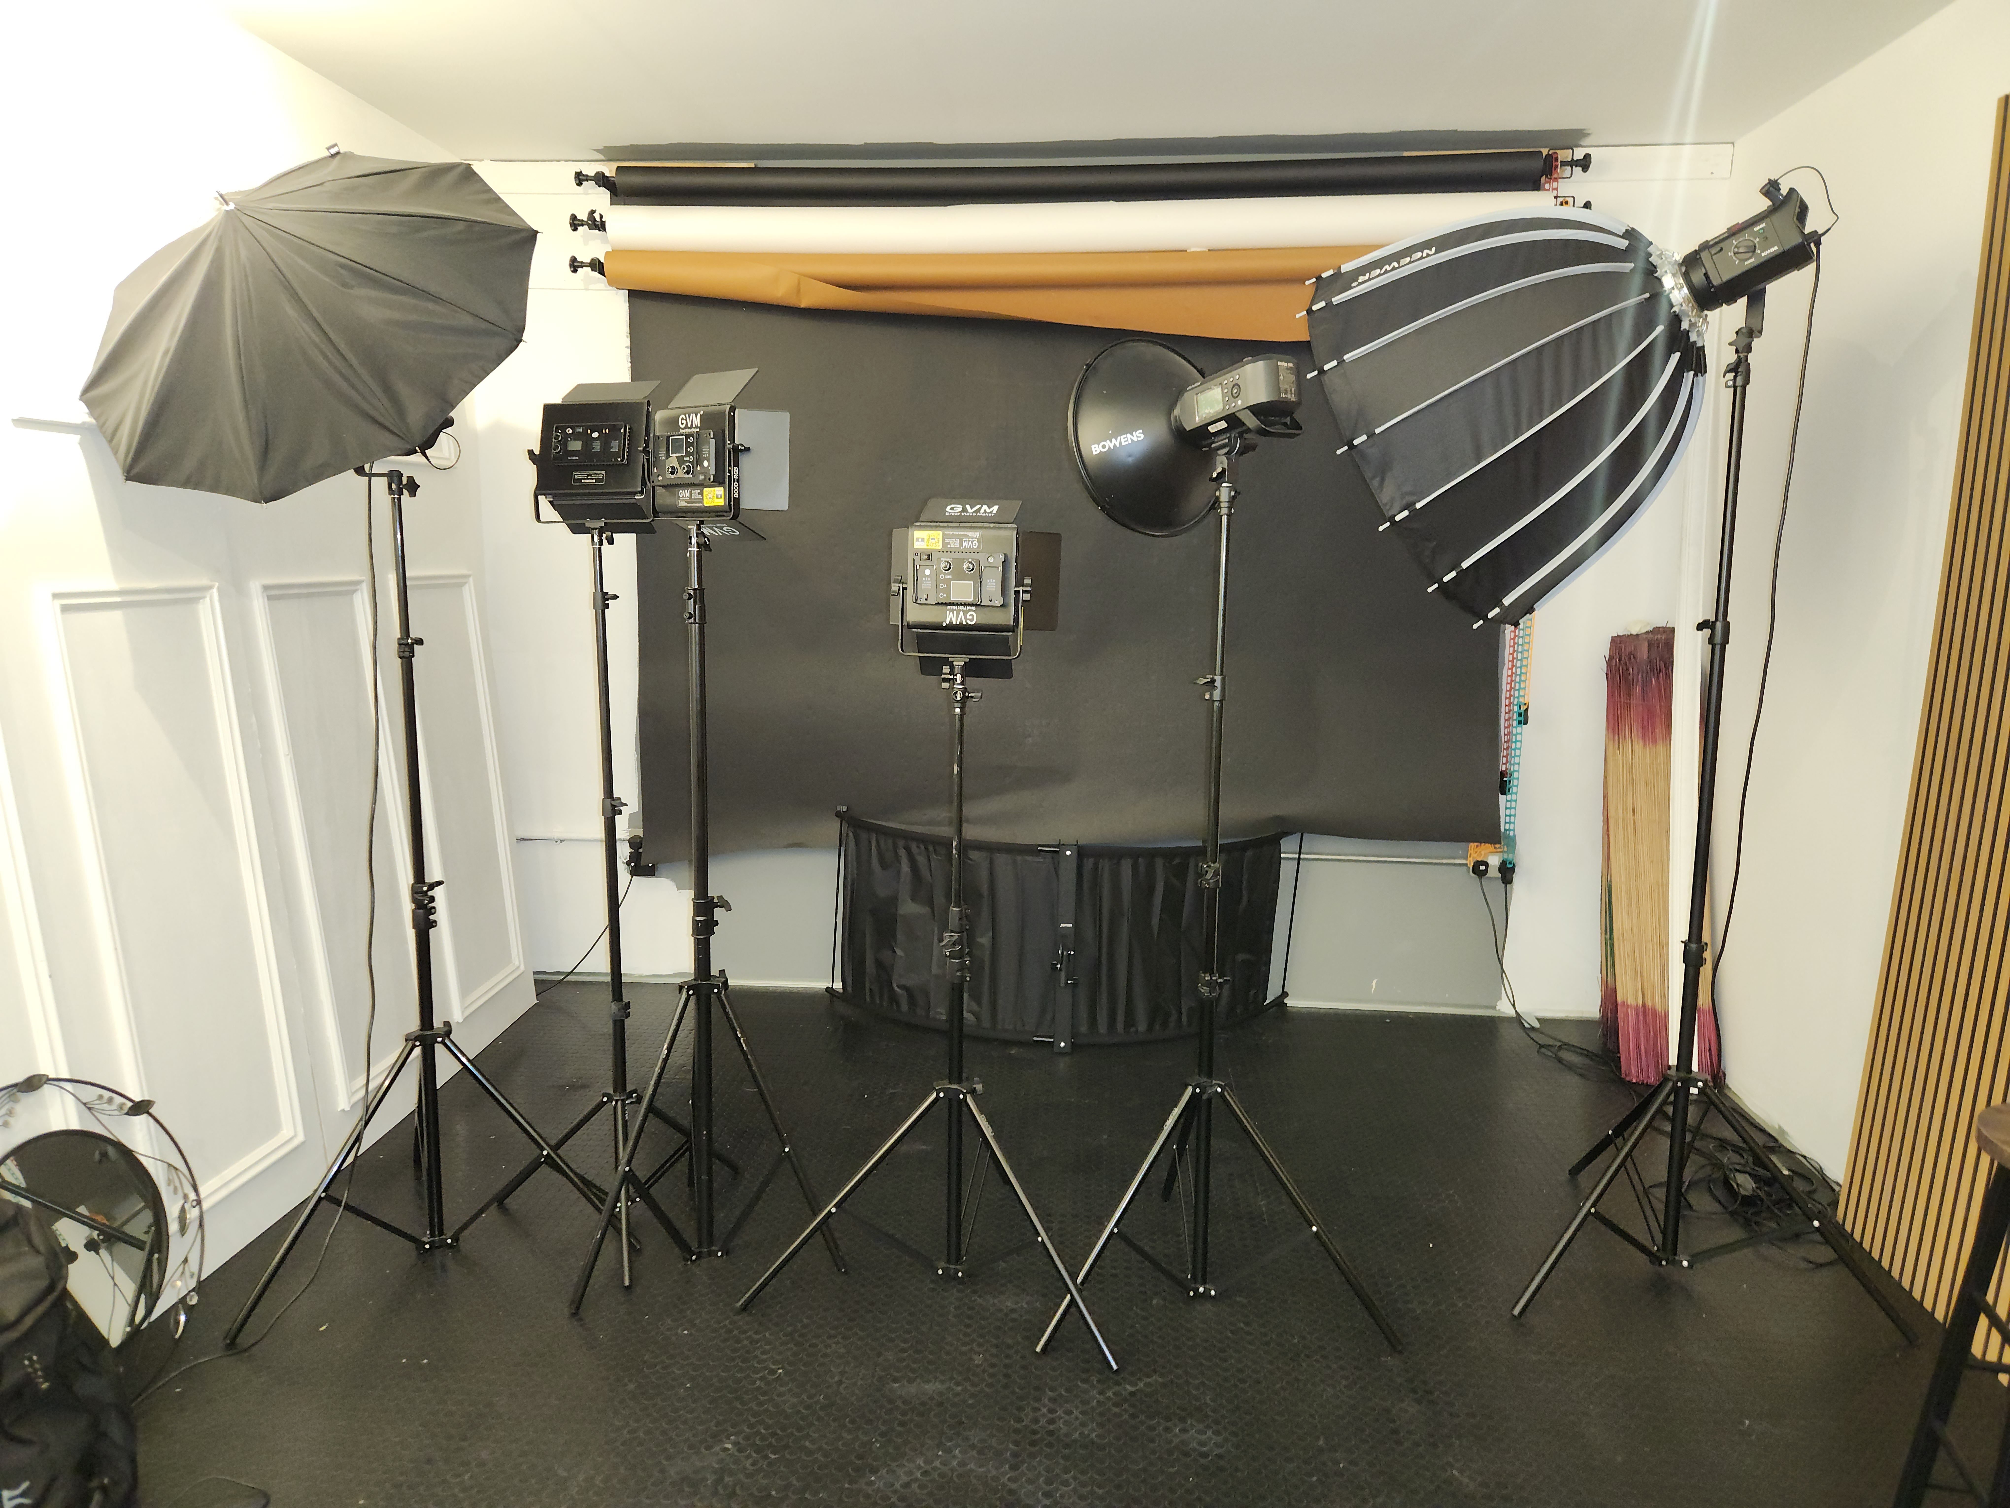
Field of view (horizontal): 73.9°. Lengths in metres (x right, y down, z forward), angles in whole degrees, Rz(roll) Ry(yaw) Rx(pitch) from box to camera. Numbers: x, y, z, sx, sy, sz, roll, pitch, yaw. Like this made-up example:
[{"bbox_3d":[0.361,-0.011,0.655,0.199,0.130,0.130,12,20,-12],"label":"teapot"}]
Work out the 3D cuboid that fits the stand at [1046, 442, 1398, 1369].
[{"bbox_3d":[0.381,0.244,2.605,0.683,1.629,0.624,0,8,-4],"label":"stand"}]

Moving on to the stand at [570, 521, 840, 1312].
[{"bbox_3d":[-0.641,0.287,2.732,0.542,1.492,0.493,-2,9,-19],"label":"stand"}]

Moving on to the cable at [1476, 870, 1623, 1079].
[{"bbox_3d":[1.585,0.648,3.943,0.309,0.460,0.480,1,8,5],"label":"cable"}]

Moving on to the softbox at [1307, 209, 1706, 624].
[{"bbox_3d":[1.098,-0.763,2.702,0.593,0.863,0.863,-29,-12,38],"label":"softbox"}]

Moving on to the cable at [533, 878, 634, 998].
[{"bbox_3d":[-1.382,0.603,4.400,0.292,0.375,0.140,1,8,5],"label":"cable"}]

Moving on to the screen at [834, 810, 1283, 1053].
[{"bbox_3d":[0.159,0.531,4.117,1.489,0.620,0.420,1,8,5],"label":"screen"}]

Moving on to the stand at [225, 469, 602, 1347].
[{"bbox_3d":[-1.235,0.232,2.755,0.766,1.586,0.654,-4,10,-30],"label":"stand"}]

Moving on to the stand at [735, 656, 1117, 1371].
[{"bbox_3d":[-0.064,0.426,2.676,0.755,1.242,0.655,3,9,17],"label":"stand"}]

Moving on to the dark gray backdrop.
[{"bbox_3d":[0.182,-0.556,4.159,2.730,1.900,0.100,1,9,4],"label":"dark gray backdrop"}]

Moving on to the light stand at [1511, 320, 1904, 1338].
[{"bbox_3d":[1.329,0.094,2.669,0.725,1.920,0.721,0,8,-4],"label":"light stand"}]

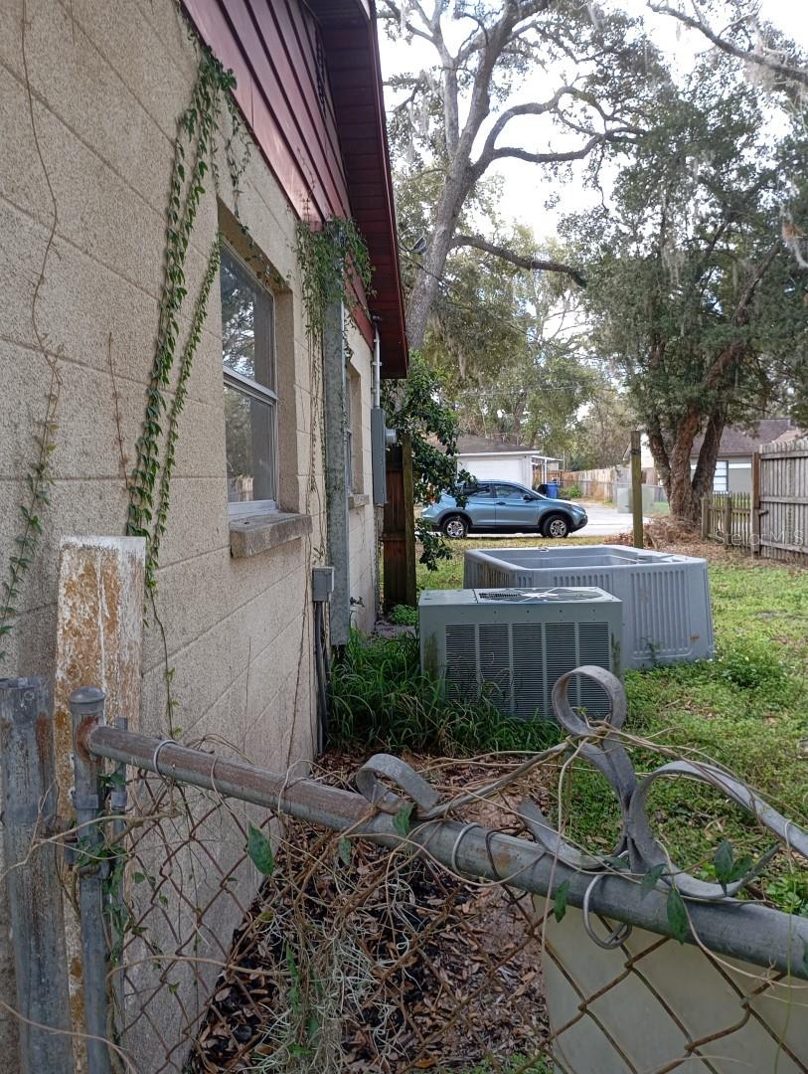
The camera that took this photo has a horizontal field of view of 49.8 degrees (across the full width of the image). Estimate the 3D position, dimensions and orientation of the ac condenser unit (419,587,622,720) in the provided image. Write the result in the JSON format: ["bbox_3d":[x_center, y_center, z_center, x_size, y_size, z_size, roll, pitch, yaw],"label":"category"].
[{"bbox_3d":[0.664,0.677,5.153,1.090,0.670,0.720,-1,4,3],"label":"ac condenser unit"}]

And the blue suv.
[{"bbox_3d":[2.675,-0.709,22.929,4.530,1.650,1.840,-1,4,8],"label":"blue suv"}]

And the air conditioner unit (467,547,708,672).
[{"bbox_3d":[1.429,0.532,7.272,1.620,0.755,1.860,-2,4,-8],"label":"air conditioner unit"}]

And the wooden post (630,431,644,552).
[{"bbox_3d":[2.588,-0.207,9.675,0.092,1.970,0.092,-2,4,2],"label":"wooden post"}]

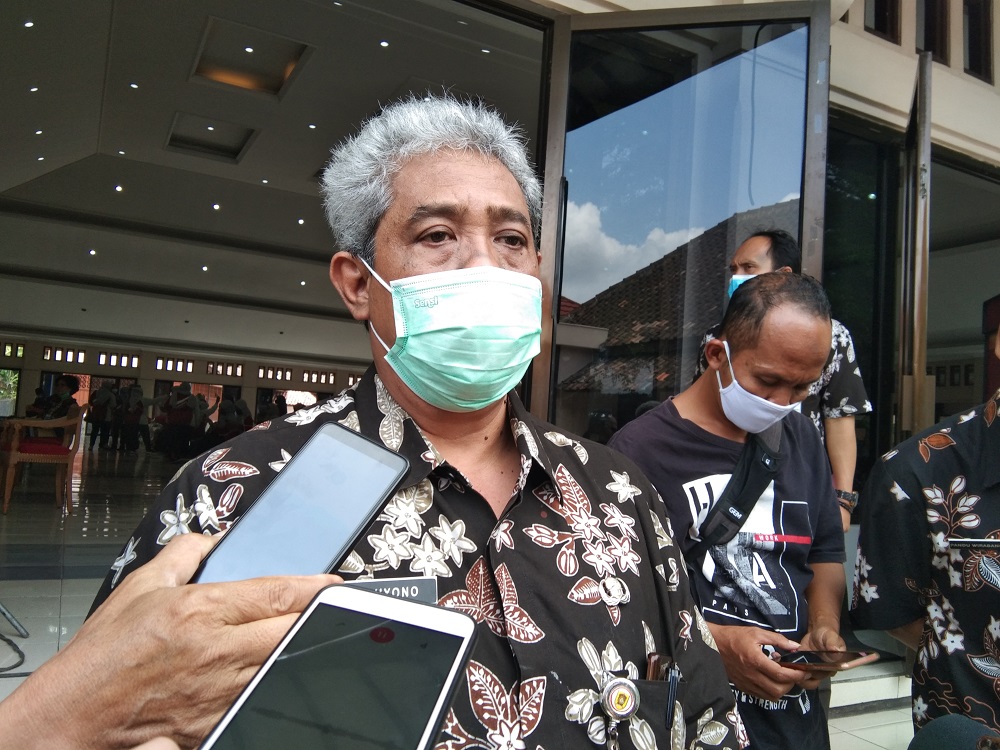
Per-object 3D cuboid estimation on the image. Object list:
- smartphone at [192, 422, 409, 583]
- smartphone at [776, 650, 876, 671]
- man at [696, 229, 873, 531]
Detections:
[{"bbox_3d":[-0.136,0.104,0.619,0.075,0.160,0.011,26,-35,15],"label":"smartphone"},{"bbox_3d":[0.480,0.425,1.332,0.074,0.009,0.152,-6,-12,-31],"label":"smartphone"},{"bbox_3d":[0.790,0.374,2.660,0.520,1.640,0.320,0,-5,37],"label":"man"}]

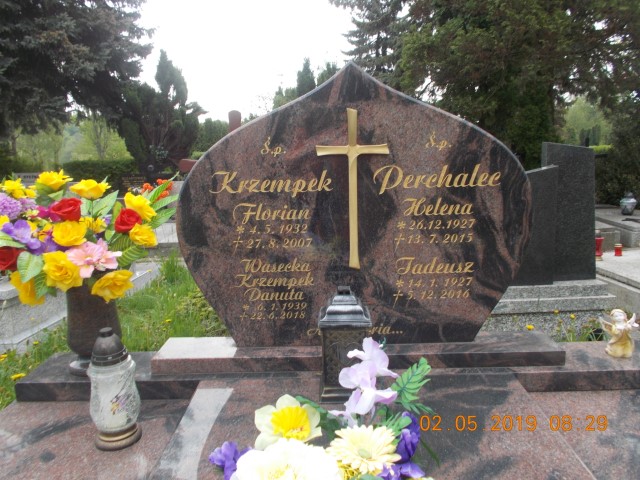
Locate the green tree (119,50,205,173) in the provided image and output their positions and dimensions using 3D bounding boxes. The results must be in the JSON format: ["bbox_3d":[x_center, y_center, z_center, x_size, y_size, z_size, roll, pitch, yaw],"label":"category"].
[{"bbox_3d":[-3.556,-2.654,11.245,2.100,3.406,2.000,-1,11,1],"label":"green tree"}]

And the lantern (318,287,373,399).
[{"bbox_3d":[0.075,0.294,1.435,0.159,0.335,0.159,-1,11,1],"label":"lantern"}]

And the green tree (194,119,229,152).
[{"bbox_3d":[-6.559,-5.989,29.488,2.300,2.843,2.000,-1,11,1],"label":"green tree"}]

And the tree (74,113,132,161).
[{"bbox_3d":[-15.719,-7.588,35.410,4.600,4.058,4.400,-1,11,1],"label":"tree"}]

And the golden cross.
[{"bbox_3d":[0.101,-0.142,1.419,0.214,0.474,0.030,-1,11,1],"label":"golden cross"}]

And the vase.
[{"bbox_3d":[-0.716,0.260,1.517,0.178,0.286,0.178,-1,11,1],"label":"vase"}]

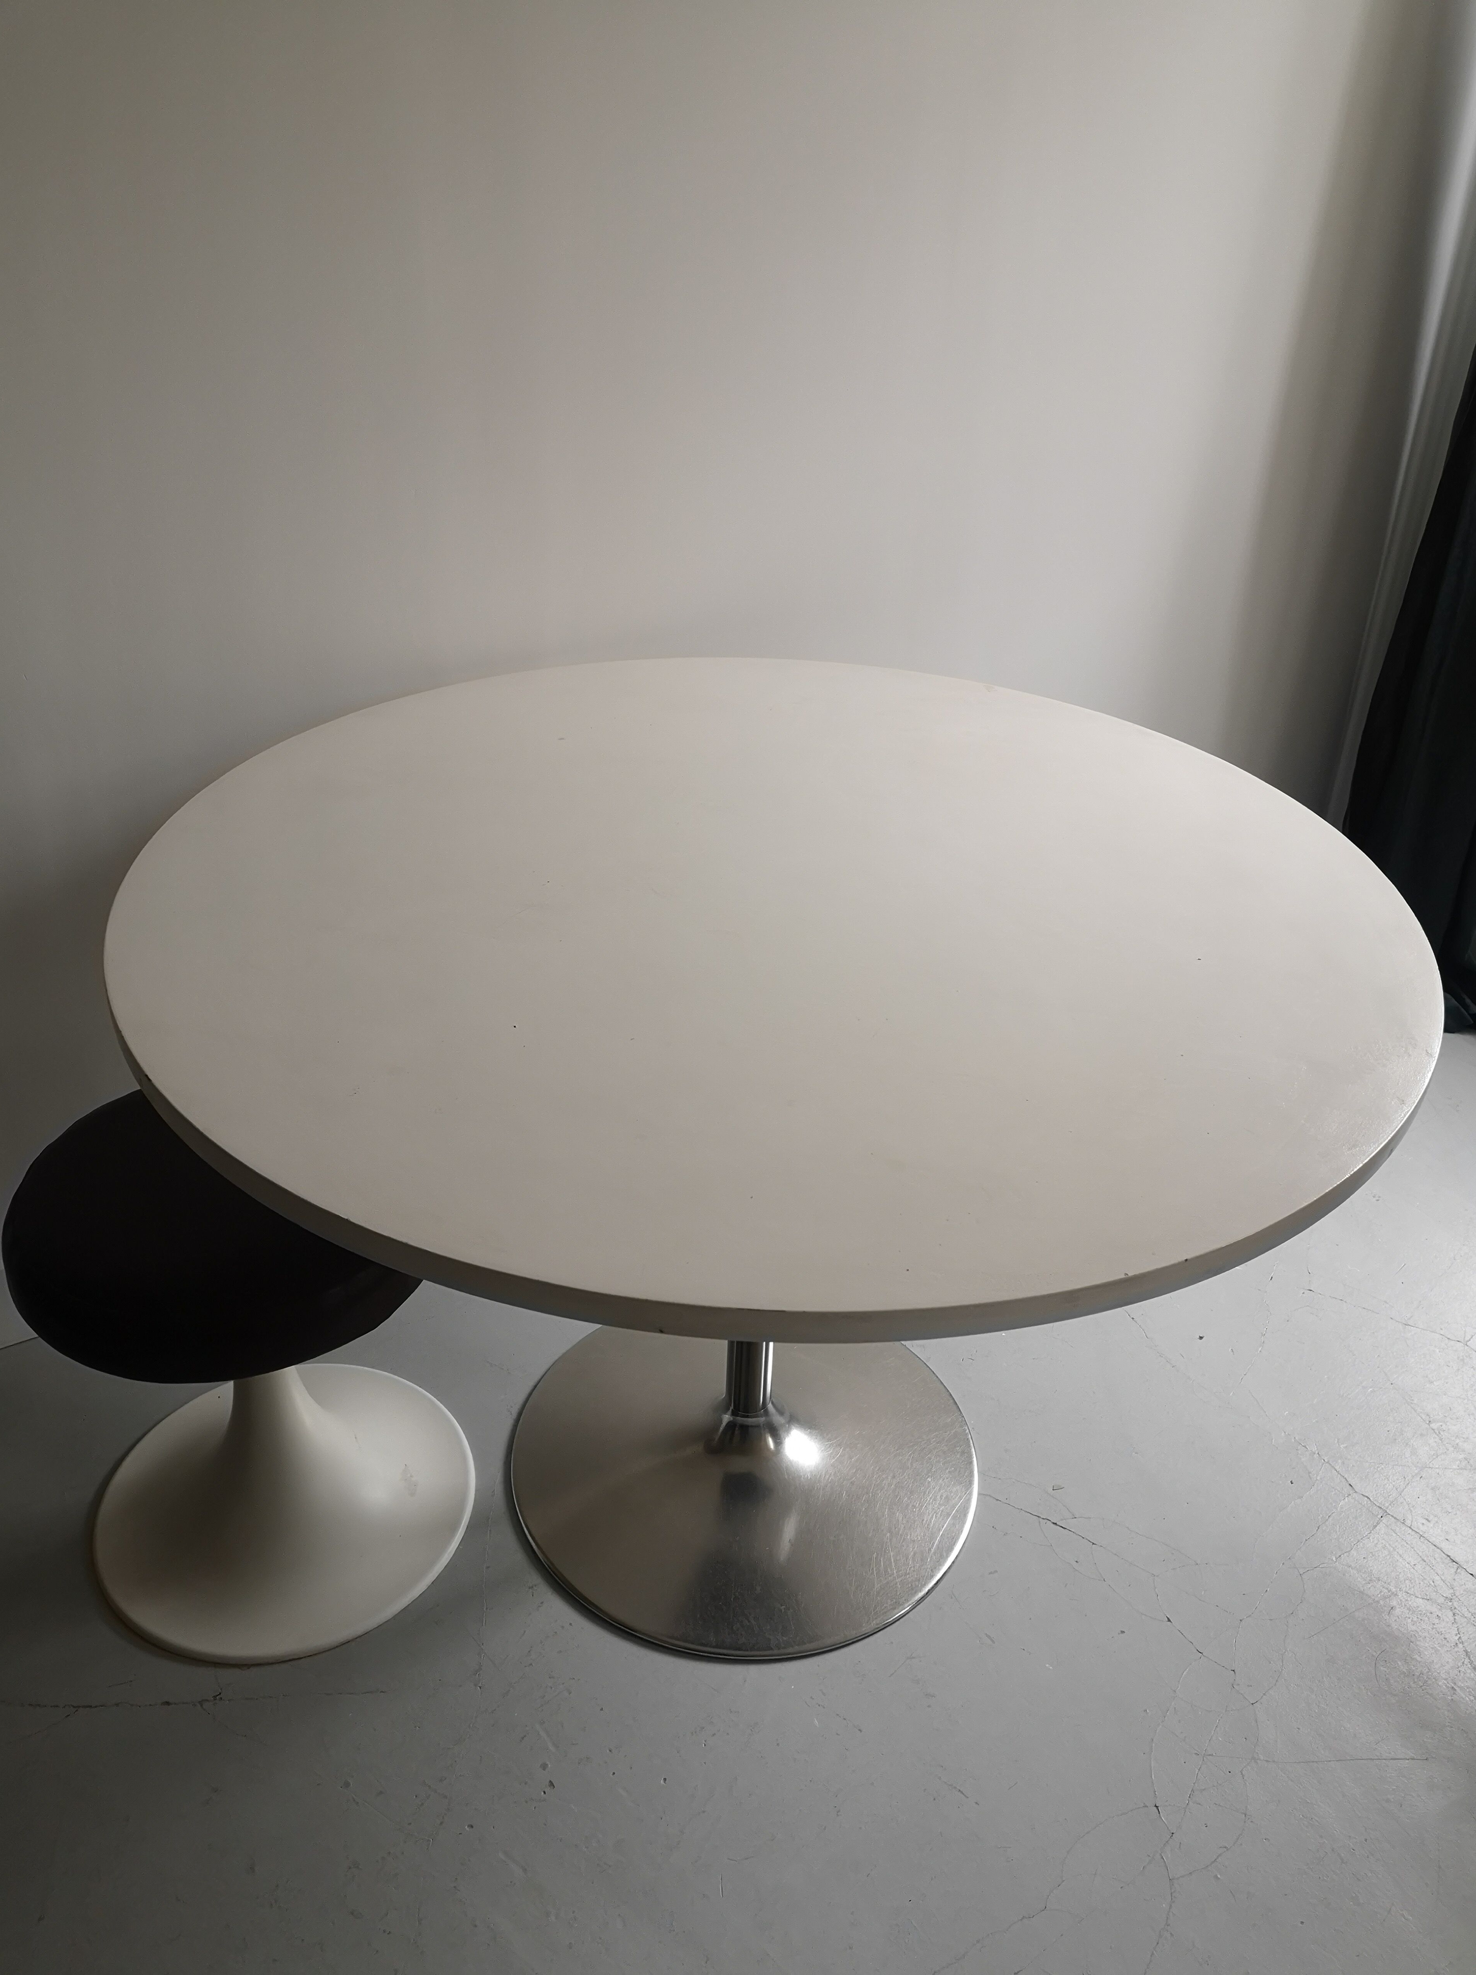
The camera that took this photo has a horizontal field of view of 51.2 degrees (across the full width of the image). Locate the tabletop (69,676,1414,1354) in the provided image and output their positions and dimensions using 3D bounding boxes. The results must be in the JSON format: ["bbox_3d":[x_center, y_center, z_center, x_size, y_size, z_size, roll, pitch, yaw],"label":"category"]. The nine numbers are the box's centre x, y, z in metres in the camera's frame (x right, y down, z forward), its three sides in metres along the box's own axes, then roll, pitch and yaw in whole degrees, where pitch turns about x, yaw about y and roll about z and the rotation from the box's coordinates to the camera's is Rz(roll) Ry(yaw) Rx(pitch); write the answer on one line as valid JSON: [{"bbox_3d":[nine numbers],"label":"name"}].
[{"bbox_3d":[0.032,-0.091,1.353,1.100,0.025,1.100,2,31,0],"label":"tabletop"}]

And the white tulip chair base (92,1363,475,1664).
[{"bbox_3d":[-0.474,0.402,1.559,0.395,0.350,0.395,2,31,0],"label":"white tulip chair base"}]

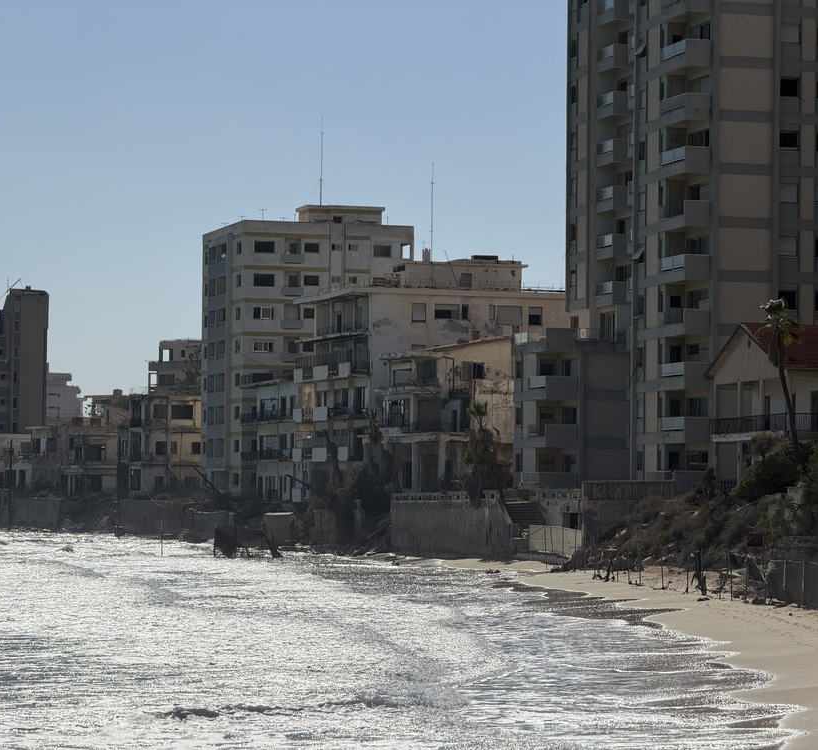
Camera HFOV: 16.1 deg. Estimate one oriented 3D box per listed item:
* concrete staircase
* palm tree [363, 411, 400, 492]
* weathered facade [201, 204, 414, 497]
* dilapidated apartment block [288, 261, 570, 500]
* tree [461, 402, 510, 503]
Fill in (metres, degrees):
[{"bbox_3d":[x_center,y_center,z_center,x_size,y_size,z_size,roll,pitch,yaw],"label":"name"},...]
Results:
[{"bbox_3d":[6.917,8.354,173.000,2.100,1.550,2.200,1,-2,-16],"label":"concrete staircase"},{"bbox_3d":[-1.880,5.238,194.000,2.100,6.000,2.000,1,-2,-17],"label":"palm tree"},{"bbox_3d":[-10.064,-2.039,278.076,16.450,27.900,17.060,1,-2,-17],"label":"weathered facade"},{"bbox_3d":[2.527,0.496,227.174,19.760,18.810,15.430,1,-2,-18],"label":"dilapidated apartment block"},{"bbox_3d":[4.652,4.837,178.000,2.800,6.400,2.700,1,-2,0],"label":"tree"}]

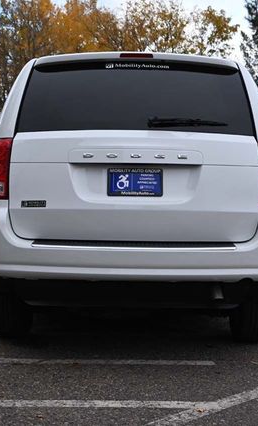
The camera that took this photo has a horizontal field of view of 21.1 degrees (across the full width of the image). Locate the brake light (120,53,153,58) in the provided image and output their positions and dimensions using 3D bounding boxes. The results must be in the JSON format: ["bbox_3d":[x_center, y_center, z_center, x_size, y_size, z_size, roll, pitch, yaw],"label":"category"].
[{"bbox_3d":[0.045,-0.913,4.030,0.193,0.033,0.040,1,2,0],"label":"brake light"}]

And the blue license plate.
[{"bbox_3d":[0.036,-0.170,3.870,0.313,0.158,0.020,1,2,0],"label":"blue license plate"}]

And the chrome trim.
[{"bbox_3d":[0.030,0.184,3.810,1.130,0.045,0.070,1,2,0],"label":"chrome trim"}]

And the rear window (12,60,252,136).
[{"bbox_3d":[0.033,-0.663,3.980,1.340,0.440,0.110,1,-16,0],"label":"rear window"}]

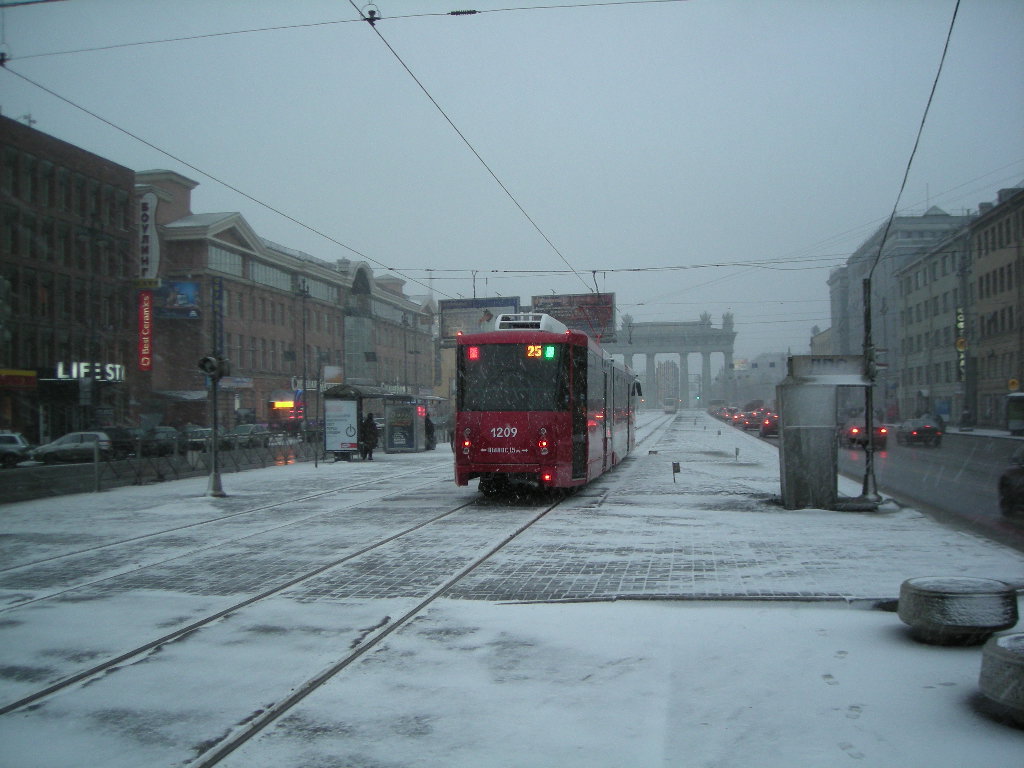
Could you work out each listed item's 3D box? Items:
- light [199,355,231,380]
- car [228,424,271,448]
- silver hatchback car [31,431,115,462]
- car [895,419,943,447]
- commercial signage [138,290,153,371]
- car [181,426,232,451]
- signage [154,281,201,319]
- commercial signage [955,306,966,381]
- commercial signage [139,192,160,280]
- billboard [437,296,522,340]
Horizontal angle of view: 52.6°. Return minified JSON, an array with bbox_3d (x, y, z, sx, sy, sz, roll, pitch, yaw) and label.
[{"bbox_3d":[-6.089,-0.314,21.200,0.570,0.480,0.400,-1,-1,15],"label":"light"},{"bbox_3d":[-16.496,3.304,65.000,1.700,1.500,4.000,-1,-1,9],"label":"car"},{"bbox_3d":[-21.697,3.118,51.000,3.850,1.460,1.680,0,-1,-14],"label":"silver hatchback car"},{"bbox_3d":[21.345,2.584,54.620,1.720,1.440,4.300,-1,-1,9],"label":"car"},{"bbox_3d":[-24.778,-3.613,70.000,0.950,5.400,0.200,-1,-1,9],"label":"commercial signage"},{"bbox_3d":[-17.649,3.190,60.000,1.700,1.480,4.100,-1,-1,9],"label":"car"},{"bbox_3d":[-26.570,-6.653,82.000,4.100,3.050,0.200,-1,-1,9],"label":"signage"},{"bbox_3d":[40.718,-3.677,94.000,1.100,6.700,0.300,-1,-1,9],"label":"commercial signage"},{"bbox_3d":[-24.508,-9.963,70.000,1.500,5.900,0.300,-1,-1,9],"label":"commercial signage"},{"bbox_3d":[-2.433,-4.828,77.500,6.200,3.200,0.400,-1,-1,12],"label":"billboard"}]

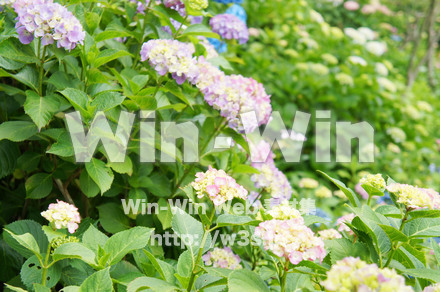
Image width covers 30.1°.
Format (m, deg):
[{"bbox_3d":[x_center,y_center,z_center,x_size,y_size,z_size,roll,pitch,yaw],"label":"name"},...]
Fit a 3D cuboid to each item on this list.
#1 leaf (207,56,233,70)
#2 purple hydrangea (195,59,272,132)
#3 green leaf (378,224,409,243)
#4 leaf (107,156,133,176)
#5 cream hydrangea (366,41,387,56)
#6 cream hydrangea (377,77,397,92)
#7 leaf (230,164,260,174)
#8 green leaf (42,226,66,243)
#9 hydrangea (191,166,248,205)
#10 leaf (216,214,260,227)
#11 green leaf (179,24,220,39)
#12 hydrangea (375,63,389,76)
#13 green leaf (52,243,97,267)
[{"bbox_3d":[-0.004,-0.234,2.300,0.090,0.028,0.052,20,27,18],"label":"leaf"},{"bbox_3d":[0.033,-0.121,2.000,0.187,0.158,0.150,-4,11,-24],"label":"purple hydrangea"},{"bbox_3d":[0.378,0.191,1.780,0.078,0.027,0.042,26,13,-34],"label":"green leaf"},{"bbox_3d":[-0.248,0.043,2.000,0.069,0.058,0.050,-4,11,-24],"label":"leaf"},{"bbox_3d":[1.263,-0.787,6.600,0.158,0.119,0.153,0,6,0],"label":"cream hydrangea"},{"bbox_3d":[1.201,-0.444,5.900,0.141,0.106,0.137,0,6,0],"label":"cream hydrangea"},{"bbox_3d":[0.064,0.060,2.100,0.078,0.024,0.048,7,23,15],"label":"leaf"},{"bbox_3d":[-0.374,0.200,1.850,0.050,0.034,0.050,5,7,37],"label":"green leaf"},{"bbox_3d":[0.000,0.080,1.650,0.113,0.064,0.105,0,10,0],"label":"hydrangea"},{"bbox_3d":[0.040,0.162,1.780,0.100,0.025,0.050,0,17,15],"label":"leaf"},{"bbox_3d":[-0.054,-0.301,2.150,0.108,0.035,0.060,0,6,0],"label":"green leaf"},{"bbox_3d":[1.205,-0.571,6.100,0.115,0.100,0.115,0,6,0],"label":"hydrangea"},{"bbox_3d":[-0.315,0.235,1.770,0.100,0.036,0.055,9,24,15],"label":"green leaf"}]

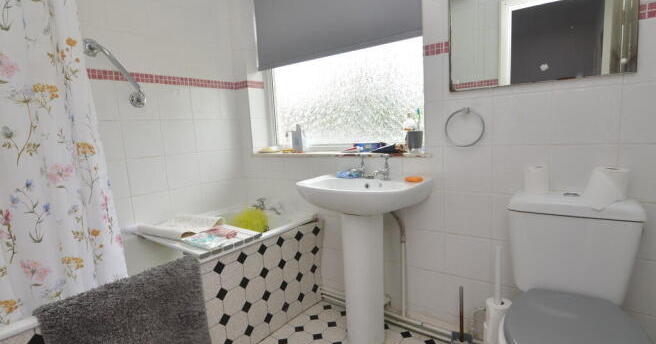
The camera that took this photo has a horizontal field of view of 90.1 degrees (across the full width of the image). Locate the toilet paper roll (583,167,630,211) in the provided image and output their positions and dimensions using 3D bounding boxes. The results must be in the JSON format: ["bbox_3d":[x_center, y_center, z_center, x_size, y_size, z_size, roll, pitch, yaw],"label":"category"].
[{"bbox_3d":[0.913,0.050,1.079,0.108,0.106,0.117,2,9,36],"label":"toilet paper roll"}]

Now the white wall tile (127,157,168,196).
[{"bbox_3d":[-0.996,0.021,1.814,0.010,0.200,0.200,2,9,36],"label":"white wall tile"}]

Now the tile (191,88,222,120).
[{"bbox_3d":[-0.768,-0.434,2.069,0.010,0.197,0.200,2,9,36],"label":"tile"}]

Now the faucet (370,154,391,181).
[{"bbox_3d":[0.255,-0.018,1.532,0.055,0.120,0.120,2,9,36],"label":"faucet"}]

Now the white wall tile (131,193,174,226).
[{"bbox_3d":[-0.986,0.221,1.839,0.010,0.200,0.200,2,9,36],"label":"white wall tile"}]

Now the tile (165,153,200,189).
[{"bbox_3d":[-0.875,-0.004,1.968,0.010,0.200,0.200,2,9,36],"label":"tile"}]

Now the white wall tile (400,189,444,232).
[{"bbox_3d":[0.452,0.177,1.567,0.199,0.199,0.010,2,9,36],"label":"white wall tile"}]

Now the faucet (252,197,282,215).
[{"bbox_3d":[-0.377,0.216,2.050,0.180,0.095,0.115,2,9,36],"label":"faucet"}]

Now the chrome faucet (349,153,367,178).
[{"bbox_3d":[0.157,-0.027,1.667,0.056,0.122,0.120,2,9,36],"label":"chrome faucet"}]

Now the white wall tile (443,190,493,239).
[{"bbox_3d":[0.623,0.186,1.469,0.200,0.200,0.010,2,9,36],"label":"white wall tile"}]

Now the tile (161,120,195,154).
[{"bbox_3d":[-0.885,-0.204,1.944,0.010,0.200,0.200,2,9,36],"label":"tile"}]

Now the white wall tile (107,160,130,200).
[{"bbox_3d":[-1.105,0.044,1.634,0.010,0.200,0.200,2,9,36],"label":"white wall tile"}]

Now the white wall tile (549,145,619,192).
[{"bbox_3d":[0.940,-0.001,1.207,0.200,0.200,0.010,2,9,36],"label":"white wall tile"}]

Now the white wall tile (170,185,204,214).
[{"bbox_3d":[-0.866,0.190,1.992,0.010,0.190,0.200,2,9,36],"label":"white wall tile"}]

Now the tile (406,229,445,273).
[{"bbox_3d":[0.471,0.382,1.615,0.200,0.200,0.010,2,9,36],"label":"tile"}]

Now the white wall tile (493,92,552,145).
[{"bbox_3d":[0.770,-0.206,1.306,0.200,0.200,0.010,2,9,36],"label":"white wall tile"}]

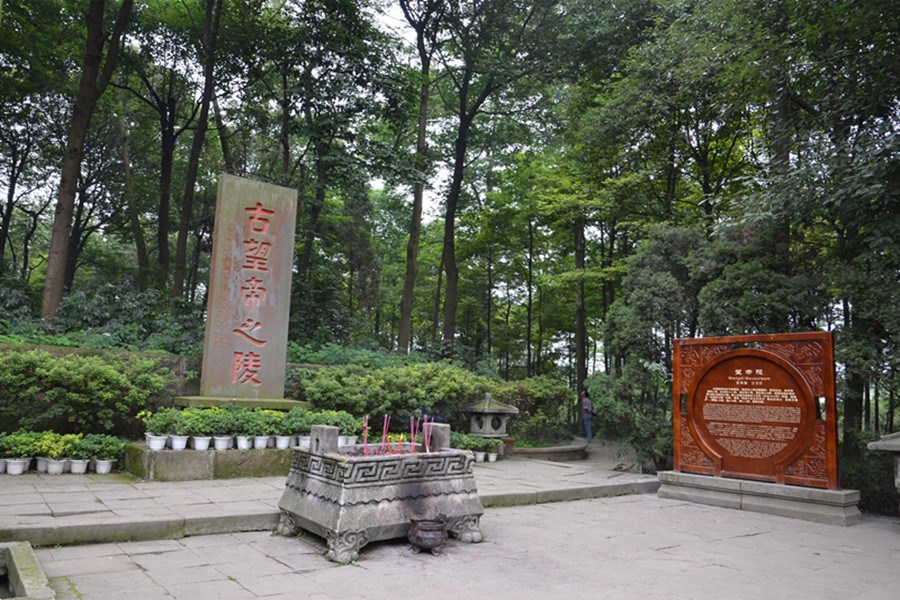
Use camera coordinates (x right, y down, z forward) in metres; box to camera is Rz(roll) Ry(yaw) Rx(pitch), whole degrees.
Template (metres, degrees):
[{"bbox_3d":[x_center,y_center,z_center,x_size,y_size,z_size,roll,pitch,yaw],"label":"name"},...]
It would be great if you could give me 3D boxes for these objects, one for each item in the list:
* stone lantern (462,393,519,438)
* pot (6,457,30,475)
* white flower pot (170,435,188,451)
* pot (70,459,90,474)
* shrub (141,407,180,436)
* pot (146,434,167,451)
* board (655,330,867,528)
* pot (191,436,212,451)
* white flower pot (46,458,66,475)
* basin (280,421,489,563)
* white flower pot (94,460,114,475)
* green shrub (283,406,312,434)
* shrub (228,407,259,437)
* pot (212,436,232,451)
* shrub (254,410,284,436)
[{"bbox_3d":[0.958,2.694,13.983,1.200,1.019,1.150,2,-10,4],"label":"stone lantern"},{"bbox_3d":[-5.977,2.309,8.306,0.235,0.200,0.235,9,-12,-34],"label":"pot"},{"bbox_3d":[-3.729,1.968,8.299,0.260,0.195,0.260,10,-12,-37],"label":"white flower pot"},{"bbox_3d":[-5.320,2.392,8.640,0.235,0.200,0.235,8,-11,-30],"label":"pot"},{"bbox_3d":[-3.966,1.671,8.219,0.531,0.425,0.480,10,-12,-37],"label":"shrub"},{"bbox_3d":[-3.939,1.928,8.137,0.262,0.200,0.262,10,-12,-37],"label":"pot"},{"bbox_3d":[4.584,1.877,9.275,0.520,2.619,2.635,11,-12,-39],"label":"board"},{"bbox_3d":[-3.529,2.040,8.600,0.235,0.200,0.235,2,-10,0],"label":"pot"},{"bbox_3d":[-5.554,2.359,8.504,0.235,0.200,0.235,8,-11,-31],"label":"white flower pot"},{"bbox_3d":[-0.696,1.882,6.247,1.600,1.120,1.280,10,-12,-37],"label":"basin"},{"bbox_3d":[-4.976,2.393,8.657,0.255,0.195,0.255,10,-12,-37],"label":"white flower pot"},{"bbox_3d":[-2.405,1.916,9.464,0.459,0.473,0.420,10,-12,-37],"label":"green shrub"},{"bbox_3d":[-3.069,1.849,9.025,0.408,0.457,0.378,5,-10,-18],"label":"shrub"},{"bbox_3d":[-3.263,2.055,8.656,0.255,0.193,0.255,10,-12,-37],"label":"pot"},{"bbox_3d":[-2.762,1.890,9.181,0.445,0.428,0.420,10,-12,-37],"label":"shrub"}]

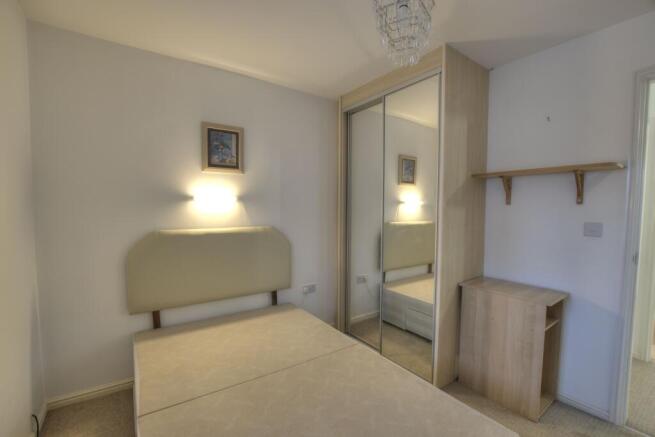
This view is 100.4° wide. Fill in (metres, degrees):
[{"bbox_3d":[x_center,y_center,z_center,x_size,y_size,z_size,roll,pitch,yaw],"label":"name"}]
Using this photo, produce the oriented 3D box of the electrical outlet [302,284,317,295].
[{"bbox_3d":[-0.171,0.708,2.727,0.146,0.082,0.012,-2,4,-34],"label":"electrical outlet"}]

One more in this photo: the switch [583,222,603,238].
[{"bbox_3d":[1.649,0.075,1.694,0.012,0.087,0.087,-1,4,-33],"label":"switch"}]

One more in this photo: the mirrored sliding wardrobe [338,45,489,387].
[{"bbox_3d":[0.686,0.002,2.538,0.588,2.361,1.226,-2,4,-34],"label":"mirrored sliding wardrobe"}]

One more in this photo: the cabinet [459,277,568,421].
[{"bbox_3d":[1.282,0.851,1.918,0.350,0.738,0.536,-2,4,-34],"label":"cabinet"}]

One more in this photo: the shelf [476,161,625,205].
[{"bbox_3d":[1.400,-0.203,1.808,0.223,0.217,0.751,-2,4,-34],"label":"shelf"}]

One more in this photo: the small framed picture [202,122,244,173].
[{"bbox_3d":[-0.831,-0.560,2.194,0.327,0.376,0.025,-2,4,-34],"label":"small framed picture"}]

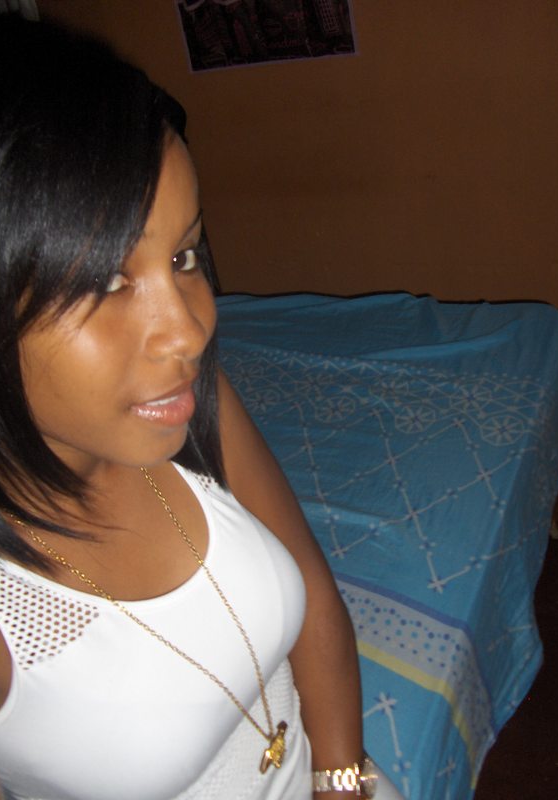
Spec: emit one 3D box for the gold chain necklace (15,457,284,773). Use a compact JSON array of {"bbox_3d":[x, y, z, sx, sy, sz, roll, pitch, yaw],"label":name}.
[{"bbox_3d":[-0.098,0.160,0.615,0.180,0.280,0.125,12,39,31],"label":"gold chain necklace"}]

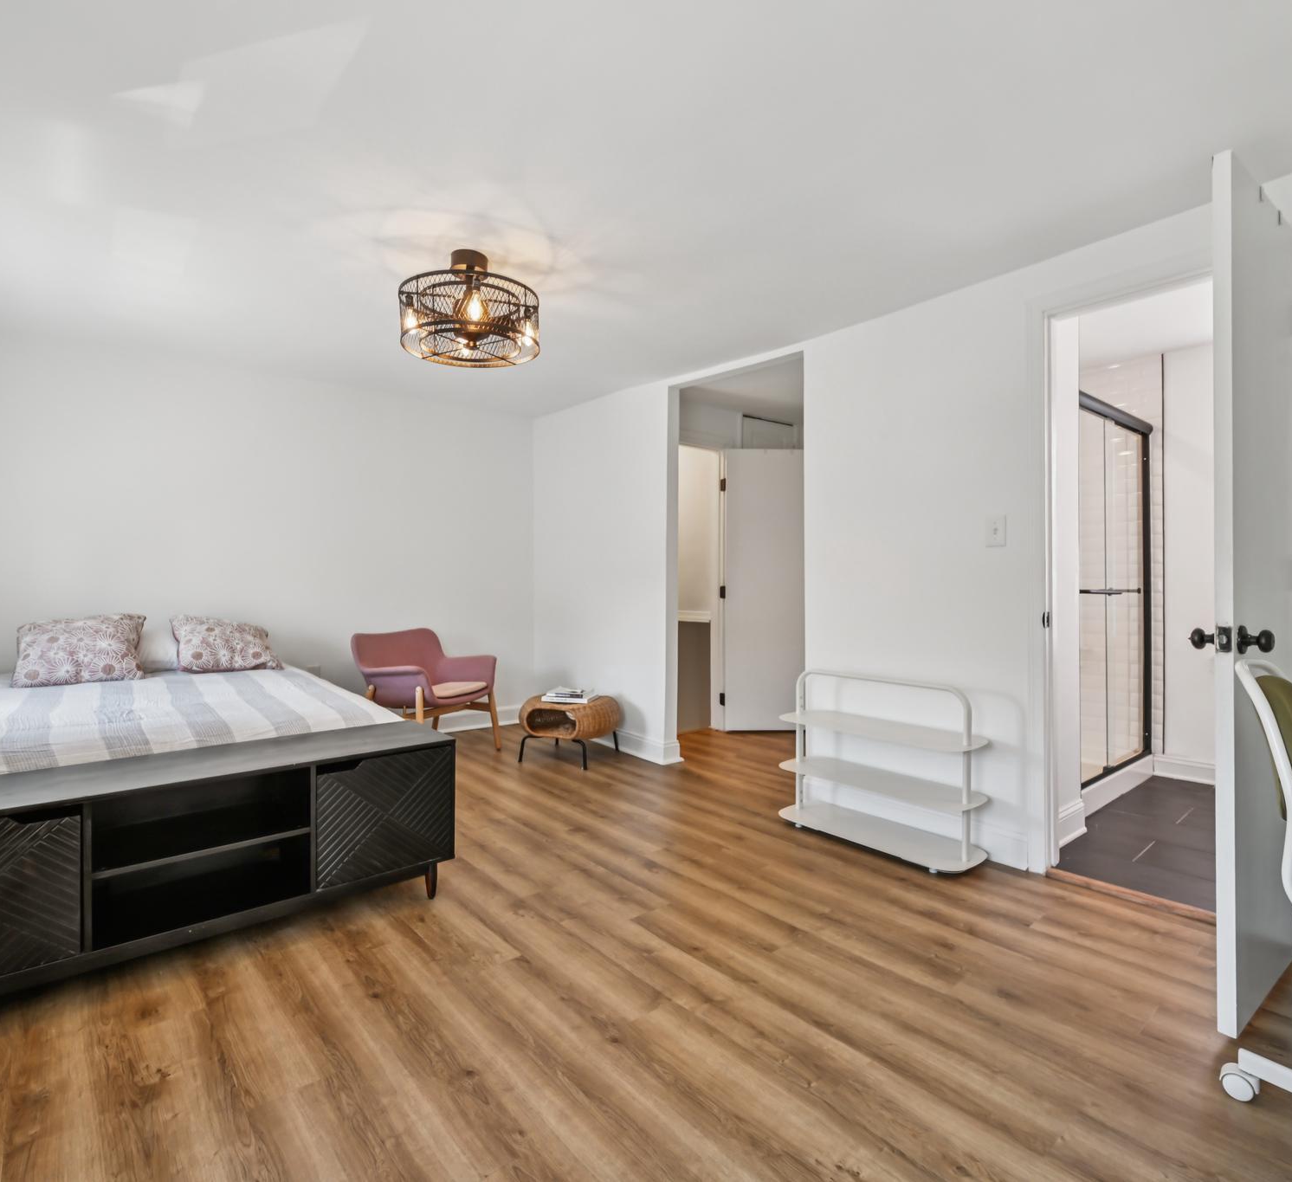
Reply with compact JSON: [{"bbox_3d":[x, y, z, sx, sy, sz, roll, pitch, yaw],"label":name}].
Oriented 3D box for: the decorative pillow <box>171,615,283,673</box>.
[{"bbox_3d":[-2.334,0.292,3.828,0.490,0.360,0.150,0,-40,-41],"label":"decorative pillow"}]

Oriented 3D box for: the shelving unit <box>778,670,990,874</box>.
[{"bbox_3d":[0.937,0.693,2.838,0.320,0.680,0.870,0,0,-41],"label":"shelving unit"}]

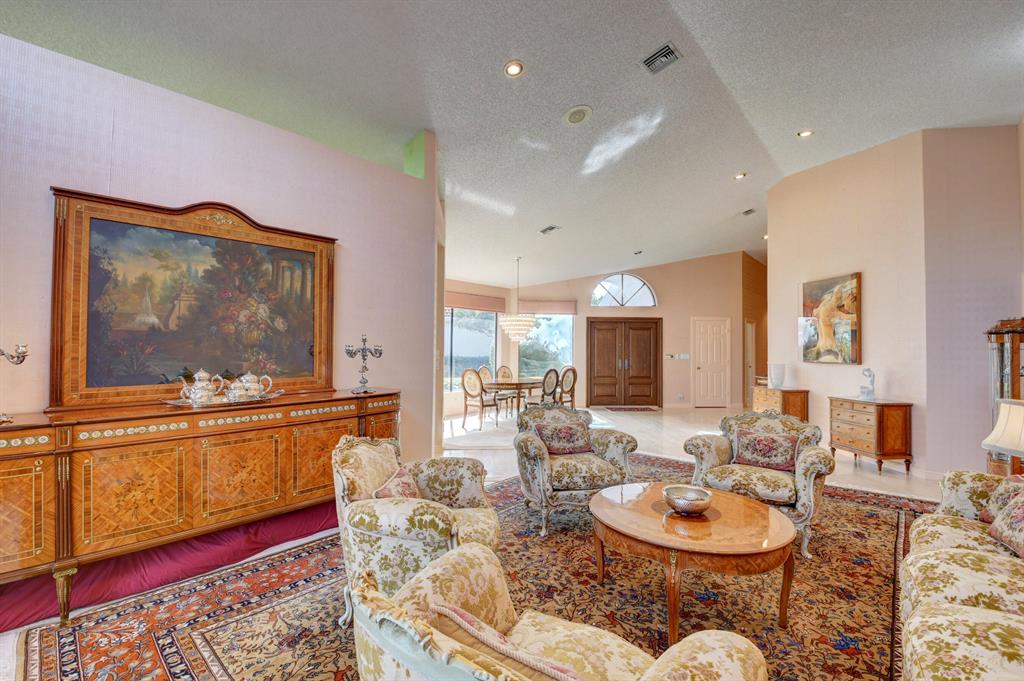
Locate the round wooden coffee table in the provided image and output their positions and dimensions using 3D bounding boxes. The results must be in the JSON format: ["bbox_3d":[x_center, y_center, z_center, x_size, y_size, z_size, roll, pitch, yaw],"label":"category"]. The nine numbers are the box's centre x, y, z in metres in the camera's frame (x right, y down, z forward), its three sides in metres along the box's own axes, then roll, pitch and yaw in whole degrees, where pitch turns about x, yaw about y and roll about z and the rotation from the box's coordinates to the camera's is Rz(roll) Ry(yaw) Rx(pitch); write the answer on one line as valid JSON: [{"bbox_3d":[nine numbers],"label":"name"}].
[{"bbox_3d":[0.940,1.174,2.310,0.960,0.500,0.960,-1,-1,44],"label":"round wooden coffee table"}]

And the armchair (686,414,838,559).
[{"bbox_3d":[1.986,1.030,3.392,0.960,0.880,0.870,-1,-1,39],"label":"armchair"}]

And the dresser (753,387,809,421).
[{"bbox_3d":[4.195,1.149,6.681,0.410,0.780,0.710,0,-1,-3],"label":"dresser"}]

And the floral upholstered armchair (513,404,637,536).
[{"bbox_3d":[0.455,0.998,3.544,0.950,0.890,0.820,0,-1,-13],"label":"floral upholstered armchair"}]

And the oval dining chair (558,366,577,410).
[{"bbox_3d":[0.886,1.029,8.043,0.570,1.030,0.500,-1,-1,37],"label":"oval dining chair"}]

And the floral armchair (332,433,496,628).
[{"bbox_3d":[-0.465,0.973,2.299,0.820,0.890,0.950,0,-1,8],"label":"floral armchair"}]

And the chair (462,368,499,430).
[{"bbox_3d":[-0.554,0.999,7.344,0.540,1.010,0.570,-1,-1,37],"label":"chair"}]

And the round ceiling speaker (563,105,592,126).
[{"bbox_3d":[0.680,-2.358,4.455,0.325,0.040,0.325,-10,-10,-2],"label":"round ceiling speaker"}]

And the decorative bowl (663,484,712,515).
[{"bbox_3d":[0.976,0.909,2.384,0.265,0.106,0.265,0,-1,18],"label":"decorative bowl"}]

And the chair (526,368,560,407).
[{"bbox_3d":[0.516,1.007,7.564,0.490,1.010,0.550,1,-1,-44],"label":"chair"}]

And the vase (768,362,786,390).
[{"bbox_3d":[4.223,0.567,6.781,0.235,0.370,0.235,0,-1,-3],"label":"vase"}]

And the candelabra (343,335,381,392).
[{"bbox_3d":[-1.226,0.191,3.527,0.300,0.480,0.310,-1,-1,44],"label":"candelabra"}]

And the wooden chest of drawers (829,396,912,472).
[{"bbox_3d":[4.296,1.105,5.134,0.430,0.762,0.669,0,-1,-5],"label":"wooden chest of drawers"}]

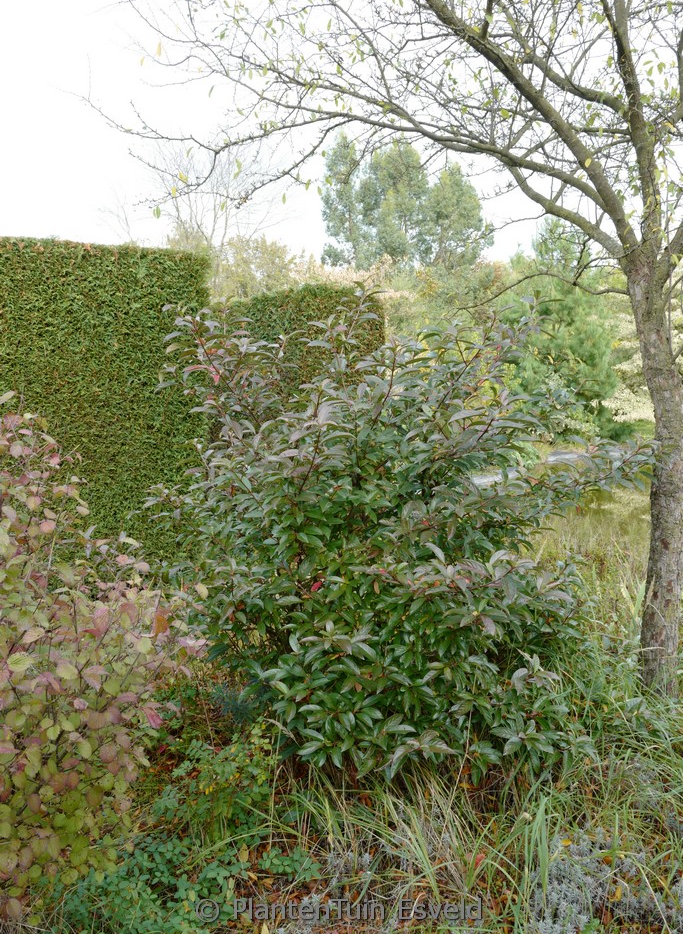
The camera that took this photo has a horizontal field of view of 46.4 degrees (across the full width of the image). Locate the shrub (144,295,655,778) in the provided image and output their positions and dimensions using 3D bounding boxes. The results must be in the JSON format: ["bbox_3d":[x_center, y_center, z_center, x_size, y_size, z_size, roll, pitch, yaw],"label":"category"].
[{"bbox_3d":[0.250,0.220,3.500,2.100,1.950,1.850,0,7,0],"label":"shrub"}]

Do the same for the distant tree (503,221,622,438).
[{"bbox_3d":[5.000,-3.100,18.000,2.700,4.900,2.700,0,7,0],"label":"distant tree"}]

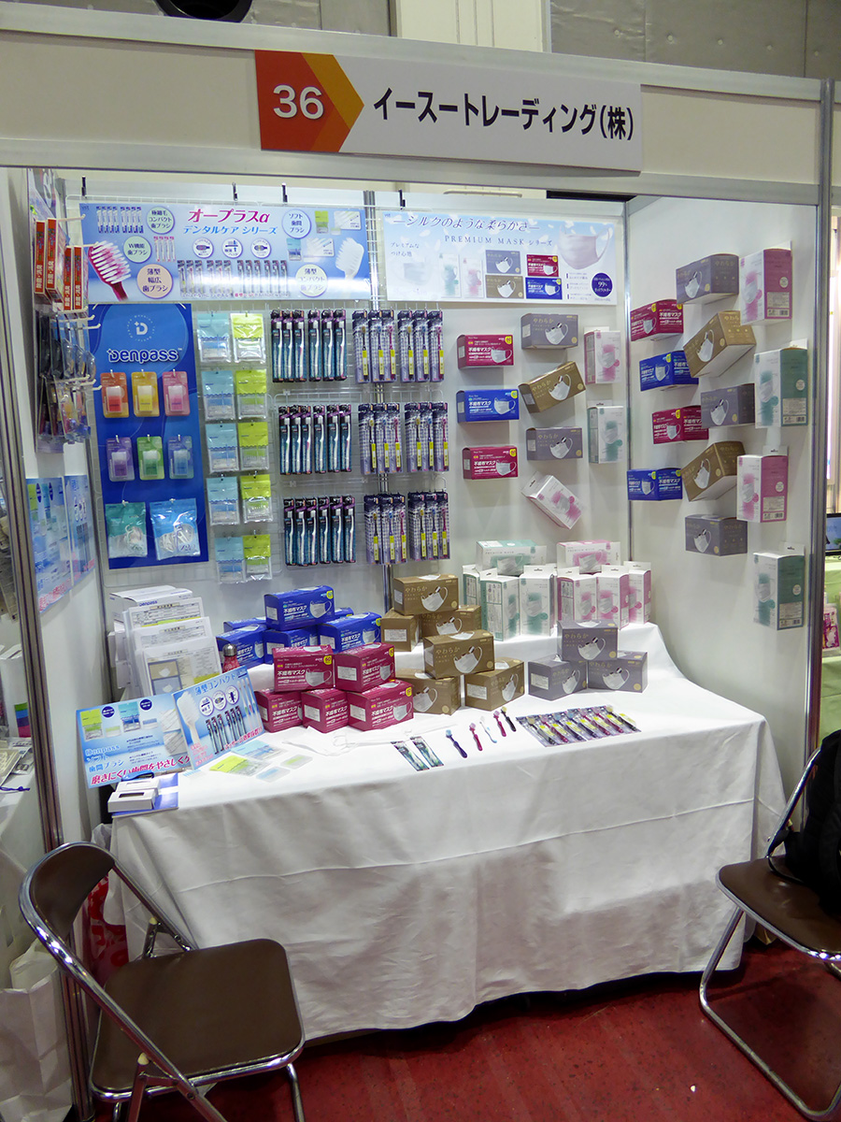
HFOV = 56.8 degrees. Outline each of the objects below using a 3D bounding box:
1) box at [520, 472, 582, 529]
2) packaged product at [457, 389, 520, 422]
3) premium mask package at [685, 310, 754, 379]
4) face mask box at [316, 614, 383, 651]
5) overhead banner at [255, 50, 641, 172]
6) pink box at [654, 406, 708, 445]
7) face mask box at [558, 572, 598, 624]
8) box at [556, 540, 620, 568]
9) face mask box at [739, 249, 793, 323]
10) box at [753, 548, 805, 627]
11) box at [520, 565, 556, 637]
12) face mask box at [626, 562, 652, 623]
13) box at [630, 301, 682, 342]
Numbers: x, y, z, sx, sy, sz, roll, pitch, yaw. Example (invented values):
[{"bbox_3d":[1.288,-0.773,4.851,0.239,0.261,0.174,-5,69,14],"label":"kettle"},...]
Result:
[{"bbox_3d":[0.506,-0.231,2.952,0.213,0.103,0.087,40,-6,-17],"label":"box"},{"bbox_3d":[0.247,-0.564,2.833,0.201,0.107,0.096,-5,8,-16],"label":"packaged product"},{"bbox_3d":[0.920,-0.661,2.395,0.097,0.108,0.196,-4,-15,-14],"label":"premium mask package"},{"bbox_3d":[-0.222,0.251,2.569,0.203,0.107,0.093,-10,11,-43],"label":"face mask box"},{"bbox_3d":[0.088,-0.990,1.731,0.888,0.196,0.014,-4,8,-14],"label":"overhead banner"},{"bbox_3d":[0.878,-0.454,2.626,0.095,0.106,0.179,-5,6,-14],"label":"pink box"},{"bbox_3d":[0.569,0.153,2.817,0.102,0.184,0.087,-7,9,-30],"label":"face mask box"},{"bbox_3d":[0.630,-0.016,2.905,0.213,0.103,0.087,-4,8,-9],"label":"box"},{"bbox_3d":[0.971,-0.764,2.186,0.087,0.184,0.102,-4,6,-14],"label":"face mask box"},{"bbox_3d":[1.027,0.084,2.231,0.085,0.204,0.104,-4,8,-14],"label":"box"},{"bbox_3d":[0.412,0.139,2.740,0.105,0.232,0.084,1,9,19],"label":"box"},{"bbox_3d":[0.795,0.119,2.893,0.102,0.215,0.086,2,8,32],"label":"face mask box"},{"bbox_3d":[0.825,-0.833,2.723,0.098,0.106,0.176,-4,9,-14],"label":"box"}]

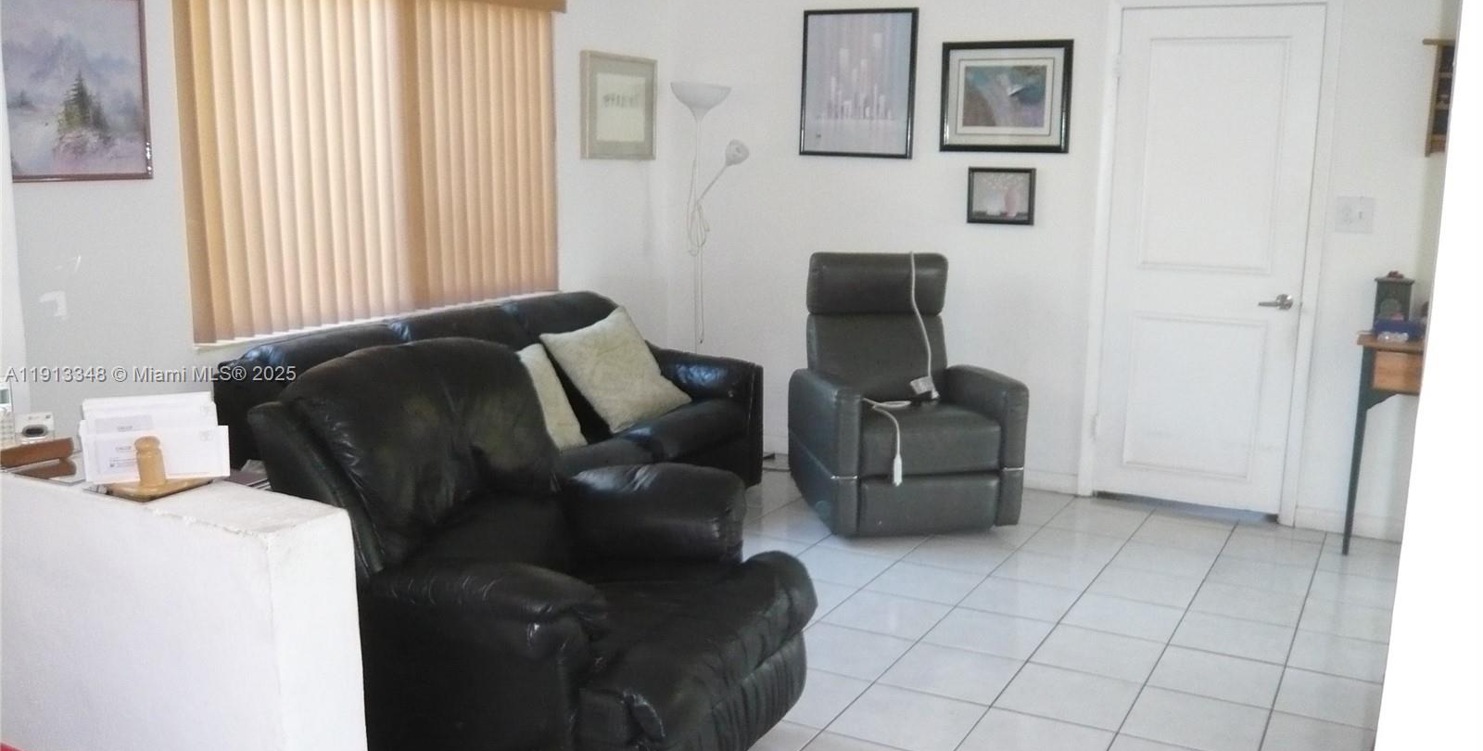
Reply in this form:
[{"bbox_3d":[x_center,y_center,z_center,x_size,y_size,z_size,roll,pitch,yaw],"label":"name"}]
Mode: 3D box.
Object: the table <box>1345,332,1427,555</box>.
[{"bbox_3d":[2.604,0.274,4.364,0.700,0.820,0.300,6,11,29],"label":"table"}]

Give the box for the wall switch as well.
[{"bbox_3d":[2.315,-0.605,4.529,0.127,0.133,0.012,6,11,29],"label":"wall switch"}]

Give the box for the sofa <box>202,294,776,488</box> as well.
[{"bbox_3d":[-0.766,0.189,4.616,0.800,0.900,2.270,6,11,29],"label":"sofa"}]

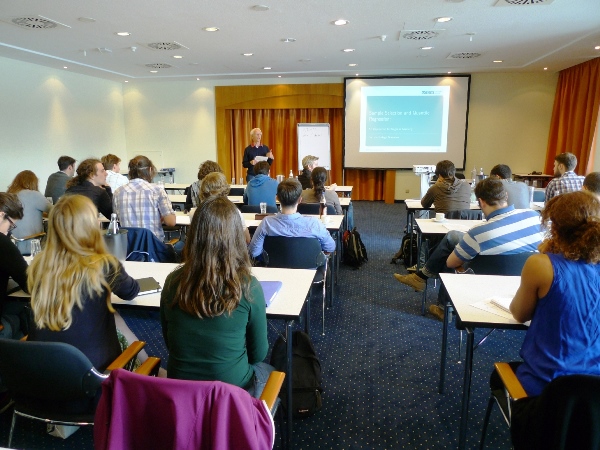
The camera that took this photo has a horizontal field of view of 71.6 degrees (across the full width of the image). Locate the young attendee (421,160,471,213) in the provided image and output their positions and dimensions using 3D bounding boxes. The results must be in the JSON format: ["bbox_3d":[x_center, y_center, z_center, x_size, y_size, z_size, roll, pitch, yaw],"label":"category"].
[{"bbox_3d":[1.587,-0.076,4.662,0.530,1.280,0.760,1,12,5],"label":"young attendee"}]

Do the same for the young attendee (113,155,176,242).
[{"bbox_3d":[-1.329,0.083,3.730,0.561,1.387,0.765,3,12,16],"label":"young attendee"}]

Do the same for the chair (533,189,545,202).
[{"bbox_3d":[3.177,-0.064,5.653,0.560,0.840,0.560,2,12,9],"label":"chair"}]

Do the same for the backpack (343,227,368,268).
[{"bbox_3d":[0.674,0.265,5.077,0.290,0.420,0.230,-10,15,-39],"label":"backpack"}]

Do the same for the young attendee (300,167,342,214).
[{"bbox_3d":[0.233,-0.075,4.876,0.520,1.200,0.720,2,12,9],"label":"young attendee"}]

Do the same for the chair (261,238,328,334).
[{"bbox_3d":[-0.032,0.423,3.389,0.550,0.800,0.580,2,12,10],"label":"chair"}]

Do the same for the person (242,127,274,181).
[{"bbox_3d":[-0.805,-0.978,7.963,0.571,1.754,0.428,-2,12,-8],"label":"person"}]

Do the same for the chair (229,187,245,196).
[{"bbox_3d":[-0.895,-0.163,6.309,0.571,0.826,0.571,2,12,9],"label":"chair"}]

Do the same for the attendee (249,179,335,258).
[{"bbox_3d":[-0.057,0.196,3.501,0.600,1.200,0.800,2,12,10],"label":"attendee"}]

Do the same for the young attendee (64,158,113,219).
[{"bbox_3d":[-1.913,0.055,3.994,0.500,1.300,0.800,6,13,27],"label":"young attendee"}]

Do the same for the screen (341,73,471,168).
[{"bbox_3d":[2.338,-2.249,9.280,2.680,2.040,0.050,2,12,9],"label":"screen"}]

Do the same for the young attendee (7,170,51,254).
[{"bbox_3d":[-2.338,0.117,3.889,0.510,1.265,0.755,3,12,14],"label":"young attendee"}]

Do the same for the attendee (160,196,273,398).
[{"bbox_3d":[-0.295,0.534,1.675,0.460,1.280,0.720,2,12,10],"label":"attendee"}]

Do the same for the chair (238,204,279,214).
[{"bbox_3d":[-0.387,0.132,4.810,0.550,0.800,0.580,2,12,10],"label":"chair"}]

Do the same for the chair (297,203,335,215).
[{"bbox_3d":[0.210,0.130,4.777,0.570,0.840,0.570,2,12,9],"label":"chair"}]

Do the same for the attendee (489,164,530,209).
[{"bbox_3d":[2.180,-0.051,4.606,0.520,1.250,0.750,0,12,0],"label":"attendee"}]

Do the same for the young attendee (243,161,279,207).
[{"bbox_3d":[-0.422,-0.111,4.929,0.510,1.275,0.755,2,12,9],"label":"young attendee"}]

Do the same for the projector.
[{"bbox_3d":[1.802,-0.830,6.040,0.370,0.110,0.300,2,12,10],"label":"projector"}]

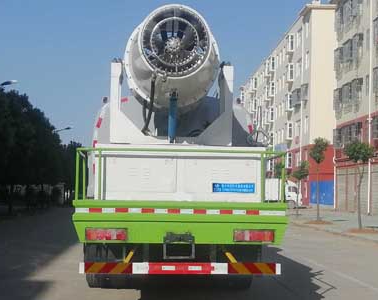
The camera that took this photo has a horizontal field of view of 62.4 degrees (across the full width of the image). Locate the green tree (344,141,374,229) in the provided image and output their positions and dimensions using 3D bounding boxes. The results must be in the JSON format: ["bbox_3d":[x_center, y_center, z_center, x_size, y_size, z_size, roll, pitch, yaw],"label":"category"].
[{"bbox_3d":[5.704,1.144,10.500,0.980,2.850,0.980,1,-6,-2],"label":"green tree"}]

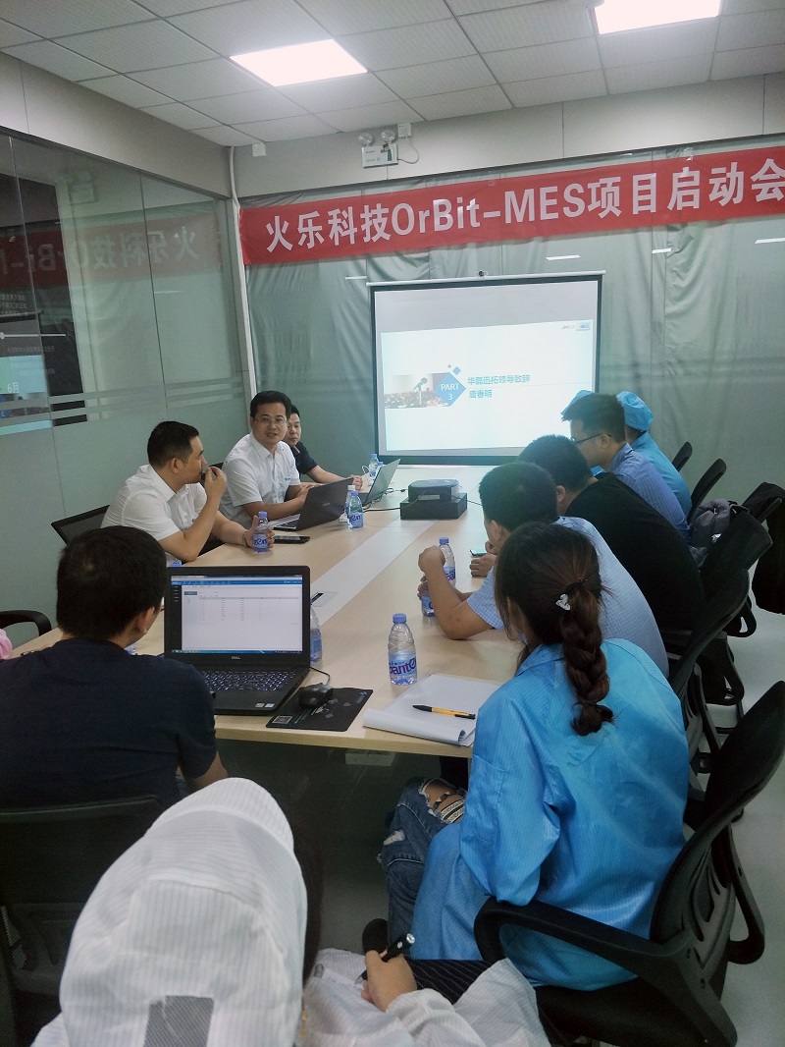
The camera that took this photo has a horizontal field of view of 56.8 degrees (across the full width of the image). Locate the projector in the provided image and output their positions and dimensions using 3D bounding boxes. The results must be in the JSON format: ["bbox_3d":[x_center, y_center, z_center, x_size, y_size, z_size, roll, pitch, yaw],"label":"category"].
[{"bbox_3d":[0.189,-0.130,3.421,0.270,0.170,0.220,1,15,12],"label":"projector"}]

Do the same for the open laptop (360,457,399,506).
[{"bbox_3d":[-0.135,-0.223,3.777,0.320,0.190,0.320,4,16,22],"label":"open laptop"}]

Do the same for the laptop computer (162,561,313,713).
[{"bbox_3d":[-0.425,0.267,1.780,0.385,0.231,0.326,1,15,13],"label":"laptop computer"}]

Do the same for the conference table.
[{"bbox_3d":[0.032,0.417,3.075,1.328,0.750,3.043,2,15,18],"label":"conference table"}]

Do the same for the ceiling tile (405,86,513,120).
[{"bbox_3d":[0.427,-2.753,4.747,0.610,0.020,0.560,2,15,18],"label":"ceiling tile"}]

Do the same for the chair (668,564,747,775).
[{"bbox_3d":[0.658,0.563,2.071,0.600,0.920,0.600,2,15,18],"label":"chair"}]

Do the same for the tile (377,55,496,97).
[{"bbox_3d":[0.260,-2.618,4.257,0.610,0.020,0.562,2,15,18],"label":"tile"}]

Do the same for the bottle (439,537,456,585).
[{"bbox_3d":[0.158,0.118,2.200,0.064,0.162,0.064,3,15,19],"label":"bottle"}]

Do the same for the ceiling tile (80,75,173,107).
[{"bbox_3d":[-1.519,-2.494,4.216,0.320,0.020,0.585,3,16,18],"label":"ceiling tile"}]

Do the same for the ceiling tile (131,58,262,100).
[{"bbox_3d":[-1.086,-2.528,4.138,0.610,0.020,0.562,2,15,18],"label":"ceiling tile"}]

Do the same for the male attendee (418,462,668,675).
[{"bbox_3d":[0.420,0.418,1.968,0.660,1.180,0.530,11,20,42],"label":"male attendee"}]

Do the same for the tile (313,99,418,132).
[{"bbox_3d":[-0.160,-2.778,4.940,0.610,0.020,0.560,2,15,18],"label":"tile"}]

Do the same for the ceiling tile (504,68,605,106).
[{"bbox_3d":[1.011,-2.719,4.561,0.600,0.020,0.585,3,16,18],"label":"ceiling tile"}]

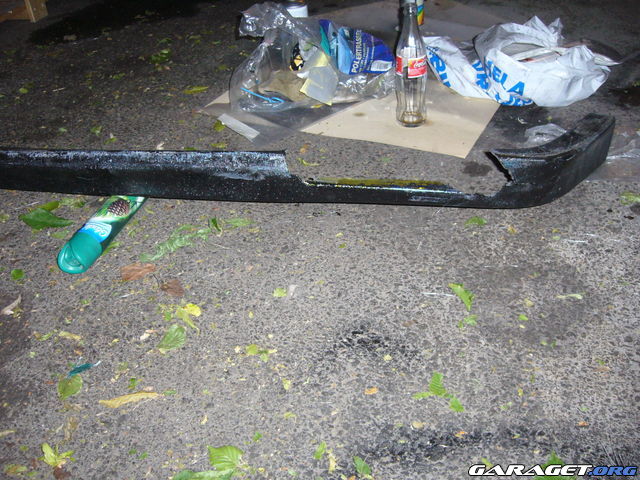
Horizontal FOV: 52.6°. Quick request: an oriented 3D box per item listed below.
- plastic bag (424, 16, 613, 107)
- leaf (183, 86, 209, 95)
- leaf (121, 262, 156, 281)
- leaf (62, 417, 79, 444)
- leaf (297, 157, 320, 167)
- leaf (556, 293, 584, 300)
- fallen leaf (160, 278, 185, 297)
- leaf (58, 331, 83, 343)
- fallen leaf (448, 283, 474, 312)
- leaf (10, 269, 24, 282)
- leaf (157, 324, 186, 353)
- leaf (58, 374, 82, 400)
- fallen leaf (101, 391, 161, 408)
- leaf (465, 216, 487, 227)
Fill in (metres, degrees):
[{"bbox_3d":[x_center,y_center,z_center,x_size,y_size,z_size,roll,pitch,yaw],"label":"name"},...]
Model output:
[{"bbox_3d":[0.427,-0.413,1.444,0.370,0.125,0.270,1,36,10],"label":"plastic bag"},{"bbox_3d":[-0.283,-0.341,1.478,0.055,0.008,0.029,-34,45,-30],"label":"leaf"},{"bbox_3d":[-0.276,0.046,0.981,0.052,0.012,0.041,-12,36,-10],"label":"leaf"},{"bbox_3d":[-0.292,0.224,0.764,0.012,0.006,0.039,-8,38,-1],"label":"leaf"},{"bbox_3d":[-0.024,-0.146,1.224,0.048,0.009,0.021,23,44,34],"label":"leaf"},{"bbox_3d":[0.335,0.076,0.861,0.037,0.006,0.011,-7,35,-2],"label":"leaf"},{"bbox_3d":[-0.209,0.069,0.946,0.041,0.007,0.029,21,46,31],"label":"fallen leaf"},{"bbox_3d":[-0.337,0.130,0.875,0.036,0.006,0.012,9,38,20],"label":"leaf"},{"bbox_3d":[0.196,0.076,0.872,0.022,0.010,0.058,-15,39,-10],"label":"fallen leaf"},{"bbox_3d":[-0.471,0.053,1.009,0.018,0.004,0.036,-30,43,-26],"label":"leaf"},{"bbox_3d":[-0.190,0.130,0.853,0.029,0.010,0.050,9,37,19],"label":"leaf"},{"bbox_3d":[-0.316,0.184,0.817,0.030,0.006,0.041,-21,40,-17],"label":"leaf"},{"bbox_3d":[-0.232,0.194,0.789,0.075,0.010,0.018,-13,38,-8],"label":"fallen leaf"},{"bbox_3d":[0.243,-0.029,1.018,0.035,0.012,0.026,-3,35,3],"label":"leaf"}]

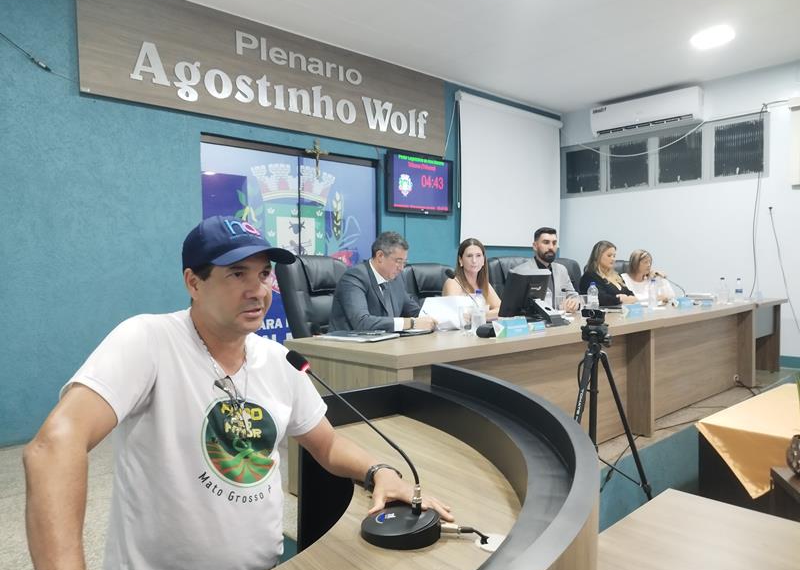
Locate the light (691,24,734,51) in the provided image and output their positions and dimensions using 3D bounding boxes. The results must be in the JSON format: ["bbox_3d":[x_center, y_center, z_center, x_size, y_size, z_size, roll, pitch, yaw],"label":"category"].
[{"bbox_3d":[2.804,-2.219,4.971,0.310,0.050,0.310,-2,2,-41],"label":"light"}]

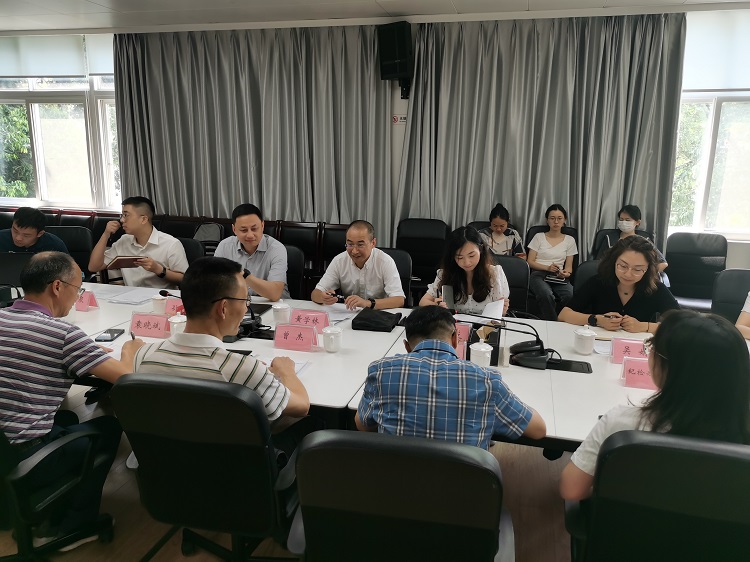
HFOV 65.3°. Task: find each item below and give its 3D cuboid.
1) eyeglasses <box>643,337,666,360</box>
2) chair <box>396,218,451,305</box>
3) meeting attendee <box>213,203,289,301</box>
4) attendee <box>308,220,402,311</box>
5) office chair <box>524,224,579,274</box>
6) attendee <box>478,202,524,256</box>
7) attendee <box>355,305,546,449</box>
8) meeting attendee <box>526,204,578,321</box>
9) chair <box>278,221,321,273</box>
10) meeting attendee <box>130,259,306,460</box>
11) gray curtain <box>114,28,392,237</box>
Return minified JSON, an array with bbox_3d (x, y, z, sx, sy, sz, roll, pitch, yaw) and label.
[{"bbox_3d":[0.717,0.169,1.348,0.140,0.045,0.140,1,5,4],"label":"eyeglasses"},{"bbox_3d":[0.376,-0.004,5.170,0.560,1.020,0.600,4,12,13],"label":"chair"},{"bbox_3d":[-0.765,0.182,3.463,0.540,1.270,0.720,2,11,2],"label":"meeting attendee"},{"bbox_3d":[-0.021,0.252,3.430,0.550,1.220,0.740,5,13,18],"label":"attendee"},{"bbox_3d":[1.574,0.017,5.241,0.600,0.960,0.620,4,12,15],"label":"office chair"},{"bbox_3d":[1.082,-0.063,5.066,0.500,1.180,0.780,4,12,15],"label":"attendee"},{"bbox_3d":[0.240,0.624,1.886,0.580,1.130,0.740,3,12,11],"label":"attendee"},{"bbox_3d":[1.458,-0.007,4.792,0.470,1.220,0.800,4,13,14],"label":"meeting attendee"},{"bbox_3d":[-0.822,-0.097,5.742,0.470,0.900,0.560,4,13,14],"label":"chair"},{"bbox_3d":[-0.486,0.523,1.891,0.540,1.230,0.780,6,12,22],"label":"meeting attendee"},{"bbox_3d":[-1.257,-1.084,5.937,2.957,2.680,0.160,4,12,15],"label":"gray curtain"}]

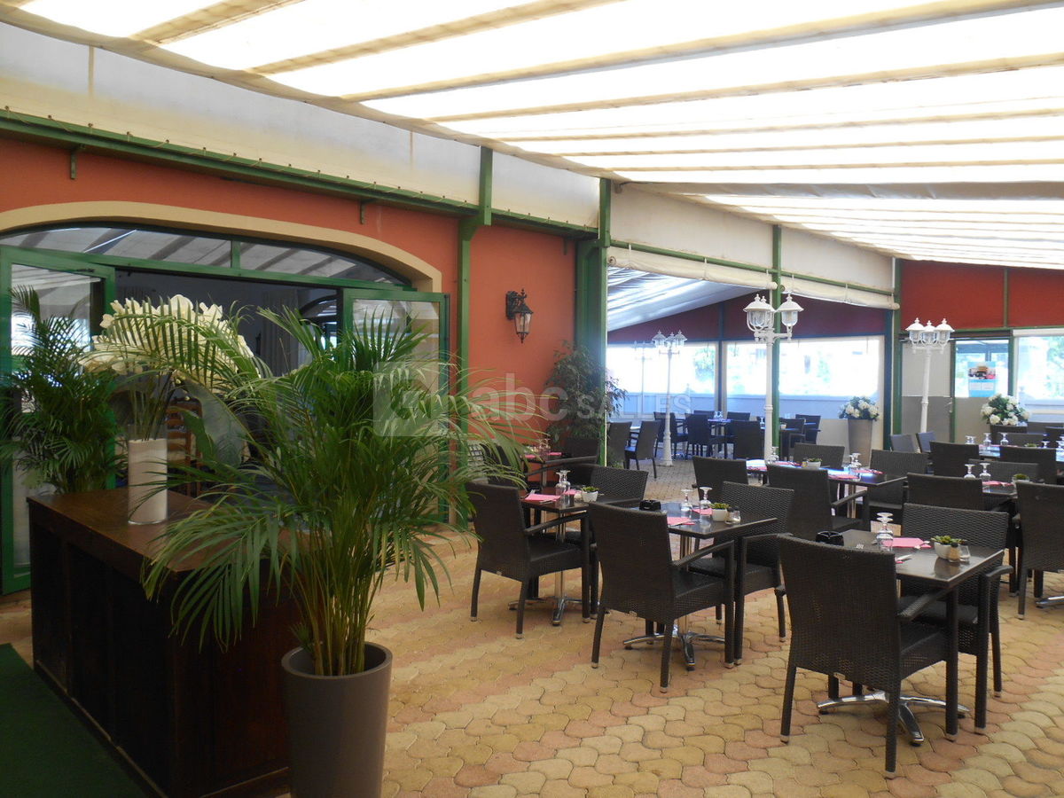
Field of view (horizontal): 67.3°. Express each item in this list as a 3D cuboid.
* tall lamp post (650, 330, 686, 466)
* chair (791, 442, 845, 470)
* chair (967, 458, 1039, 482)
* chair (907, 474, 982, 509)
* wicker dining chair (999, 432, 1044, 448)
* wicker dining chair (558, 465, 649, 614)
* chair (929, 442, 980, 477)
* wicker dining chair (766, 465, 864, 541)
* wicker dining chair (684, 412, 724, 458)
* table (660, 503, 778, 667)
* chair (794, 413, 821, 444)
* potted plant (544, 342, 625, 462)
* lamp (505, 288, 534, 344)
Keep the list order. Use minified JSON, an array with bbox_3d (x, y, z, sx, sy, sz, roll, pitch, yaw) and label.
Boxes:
[{"bbox_3d":[2.553,-0.020,14.800,0.630,2.480,0.630,0,1,10],"label":"tall lamp post"},{"bbox_3d":[2.624,0.897,7.646,0.575,0.873,0.615,2,2,44],"label":"chair"},{"bbox_3d":[3.528,0.940,6.139,0.575,0.873,0.615,2,2,44],"label":"chair"},{"bbox_3d":[2.973,0.952,5.562,0.615,0.873,0.575,-1,2,-42],"label":"chair"},{"bbox_3d":[5.714,0.862,9.491,0.600,0.870,0.570,-1,2,-44],"label":"wicker dining chair"},{"bbox_3d":[0.409,0.937,5.406,0.570,0.870,0.600,2,2,45],"label":"wicker dining chair"},{"bbox_3d":[4.609,0.891,8.542,0.585,0.865,0.570,-1,2,-43],"label":"chair"},{"bbox_3d":[2.117,0.933,6.004,0.600,0.870,0.570,-1,2,-45],"label":"wicker dining chair"},{"bbox_3d":[3.465,0.753,15.800,0.610,0.890,0.570,-1,2,-40],"label":"wicker dining chair"},{"bbox_3d":[0.868,1.030,4.446,0.690,0.745,0.690,-1,2,-44],"label":"table"},{"bbox_3d":[4.778,0.744,14.227,0.615,0.873,0.575,-1,2,-45],"label":"chair"},{"bbox_3d":[0.620,0.335,9.600,0.920,2.000,0.920,0,1,4],"label":"potted plant"},{"bbox_3d":[-0.124,-0.875,8.447,0.228,0.568,0.317,-1,2,-44],"label":"lamp"}]

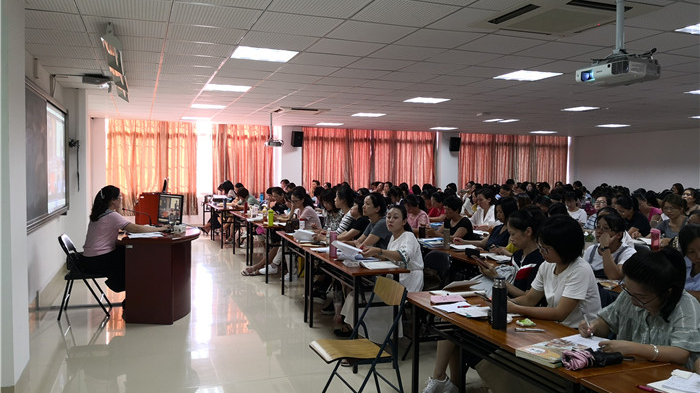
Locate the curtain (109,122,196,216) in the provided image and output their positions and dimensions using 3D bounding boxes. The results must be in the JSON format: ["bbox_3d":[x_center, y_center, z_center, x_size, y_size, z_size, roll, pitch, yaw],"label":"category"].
[{"bbox_3d":[-4.461,-0.642,12.302,1.940,2.140,0.180,-1,3,-21],"label":"curtain"}]

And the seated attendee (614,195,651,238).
[{"bbox_3d":[3.171,0.607,6.105,0.720,1.220,0.480,-1,3,-21],"label":"seated attendee"}]

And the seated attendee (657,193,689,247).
[{"bbox_3d":[3.292,0.601,5.582,0.660,1.230,0.500,-1,3,-21],"label":"seated attendee"}]

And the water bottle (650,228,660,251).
[{"bbox_3d":[2.945,0.412,5.259,0.078,0.215,0.078,-1,3,-21],"label":"water bottle"}]

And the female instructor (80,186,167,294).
[{"bbox_3d":[-2.317,0.538,5.677,0.800,1.290,0.520,-1,3,-21],"label":"female instructor"}]

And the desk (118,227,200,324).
[{"bbox_3d":[-2.033,0.783,5.925,0.820,0.780,1.650,-1,3,-21],"label":"desk"}]

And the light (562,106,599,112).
[{"bbox_3d":[4.161,-1.587,9.824,0.570,0.070,0.570,-1,3,-21],"label":"light"}]

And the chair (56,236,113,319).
[{"bbox_3d":[-2.738,0.810,5.667,0.500,0.810,0.450,-1,3,-21],"label":"chair"}]

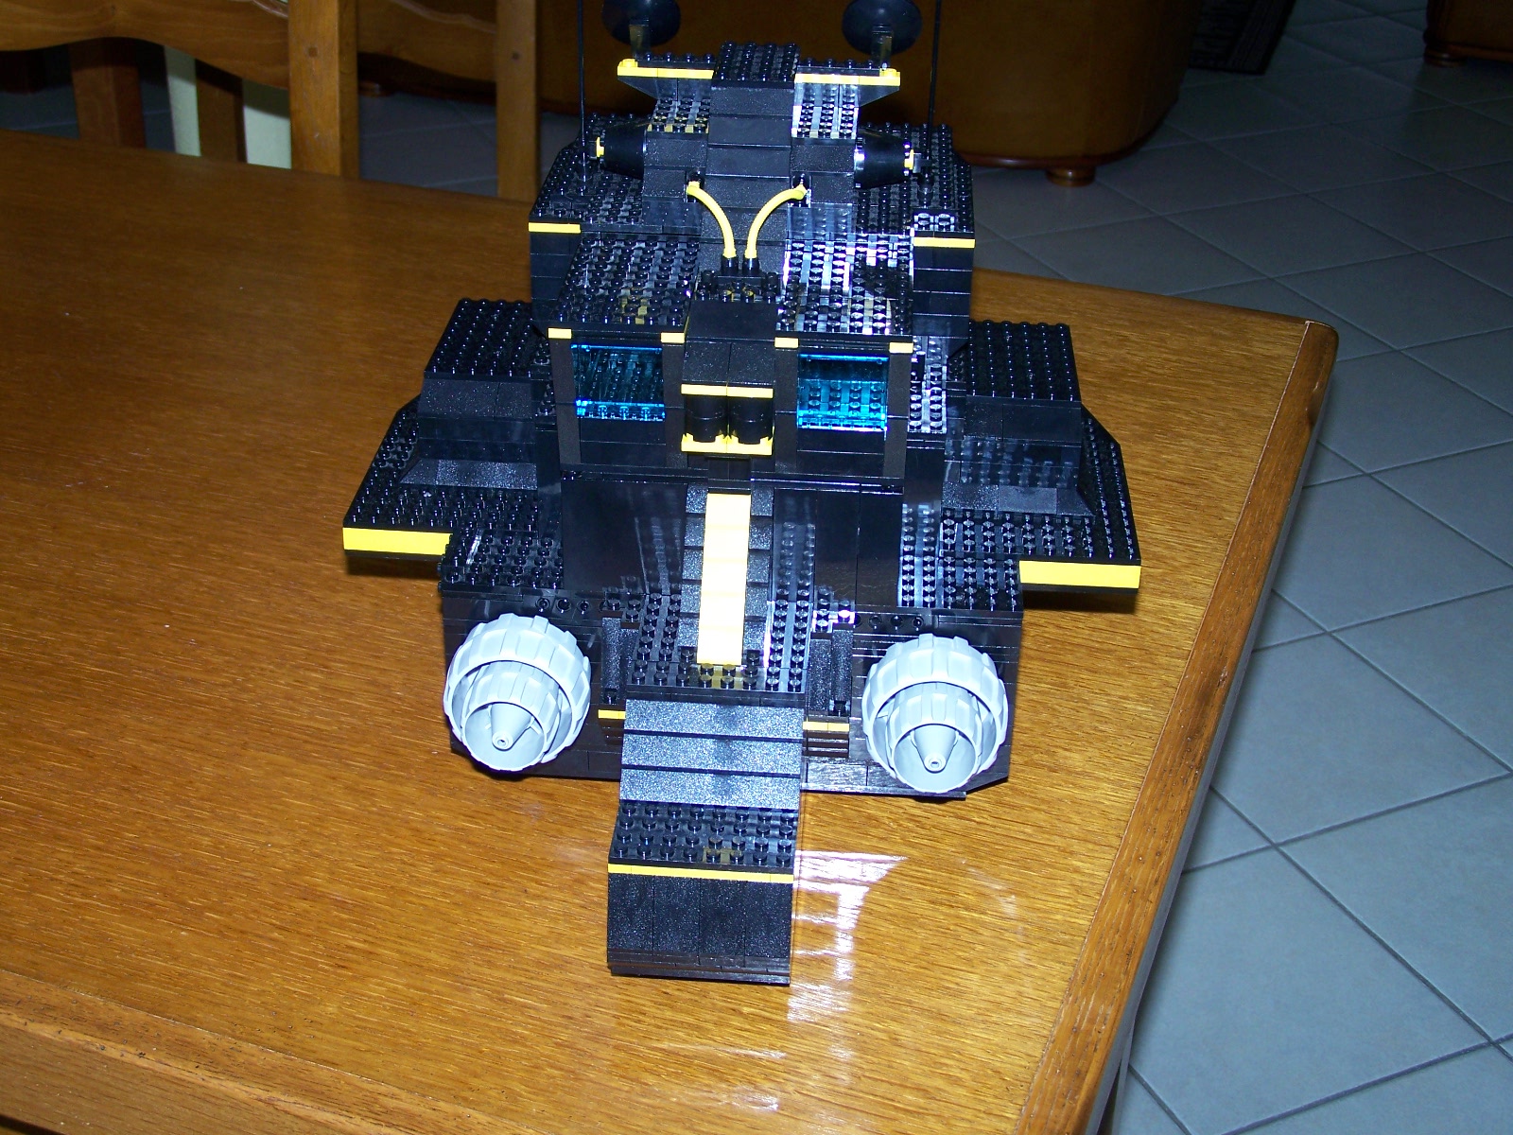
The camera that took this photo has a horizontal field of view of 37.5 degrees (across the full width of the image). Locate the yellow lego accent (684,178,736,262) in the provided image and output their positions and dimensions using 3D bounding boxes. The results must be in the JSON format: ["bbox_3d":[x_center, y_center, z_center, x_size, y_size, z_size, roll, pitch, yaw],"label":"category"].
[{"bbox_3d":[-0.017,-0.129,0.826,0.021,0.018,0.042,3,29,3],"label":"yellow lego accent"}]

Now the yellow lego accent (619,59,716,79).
[{"bbox_3d":[-0.034,-0.197,0.879,0.040,0.005,0.008,3,29,3],"label":"yellow lego accent"}]

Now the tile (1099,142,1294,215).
[{"bbox_3d":[0.734,-0.669,3.838,0.300,0.010,0.300,-12,32,-22],"label":"tile"}]

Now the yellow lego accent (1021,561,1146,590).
[{"bbox_3d":[0.128,0.001,0.887,0.048,0.010,0.008,3,29,3],"label":"yellow lego accent"}]

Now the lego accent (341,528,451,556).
[{"bbox_3d":[-0.143,-0.012,0.904,0.048,0.010,0.008,3,29,3],"label":"lego accent"}]

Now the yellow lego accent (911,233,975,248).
[{"bbox_3d":[0.074,-0.128,0.873,0.024,0.003,0.008,3,29,3],"label":"yellow lego accent"}]

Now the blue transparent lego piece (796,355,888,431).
[{"bbox_3d":[0.031,-0.063,0.790,0.032,0.029,0.008,3,29,3],"label":"blue transparent lego piece"}]

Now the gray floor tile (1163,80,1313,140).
[{"bbox_3d":[0.874,-0.859,4.192,0.300,0.010,0.300,-12,32,-22],"label":"gray floor tile"}]

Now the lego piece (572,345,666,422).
[{"bbox_3d":[-0.049,-0.067,0.794,0.032,0.029,0.008,3,29,3],"label":"lego piece"}]

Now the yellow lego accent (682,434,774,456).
[{"bbox_3d":[-0.010,-0.046,0.799,0.032,0.003,0.016,3,29,3],"label":"yellow lego accent"}]

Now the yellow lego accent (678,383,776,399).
[{"bbox_3d":[-0.010,-0.064,0.785,0.032,0.003,0.012,3,29,3],"label":"yellow lego accent"}]

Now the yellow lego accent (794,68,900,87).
[{"bbox_3d":[0.037,-0.194,0.875,0.040,0.006,0.008,3,29,3],"label":"yellow lego accent"}]

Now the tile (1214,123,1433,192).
[{"bbox_3d":[1.021,-0.739,4.041,0.307,0.010,0.307,-12,31,-23],"label":"tile"}]

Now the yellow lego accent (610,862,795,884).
[{"bbox_3d":[-0.019,0.104,0.770,0.064,0.003,0.008,3,29,3],"label":"yellow lego accent"}]

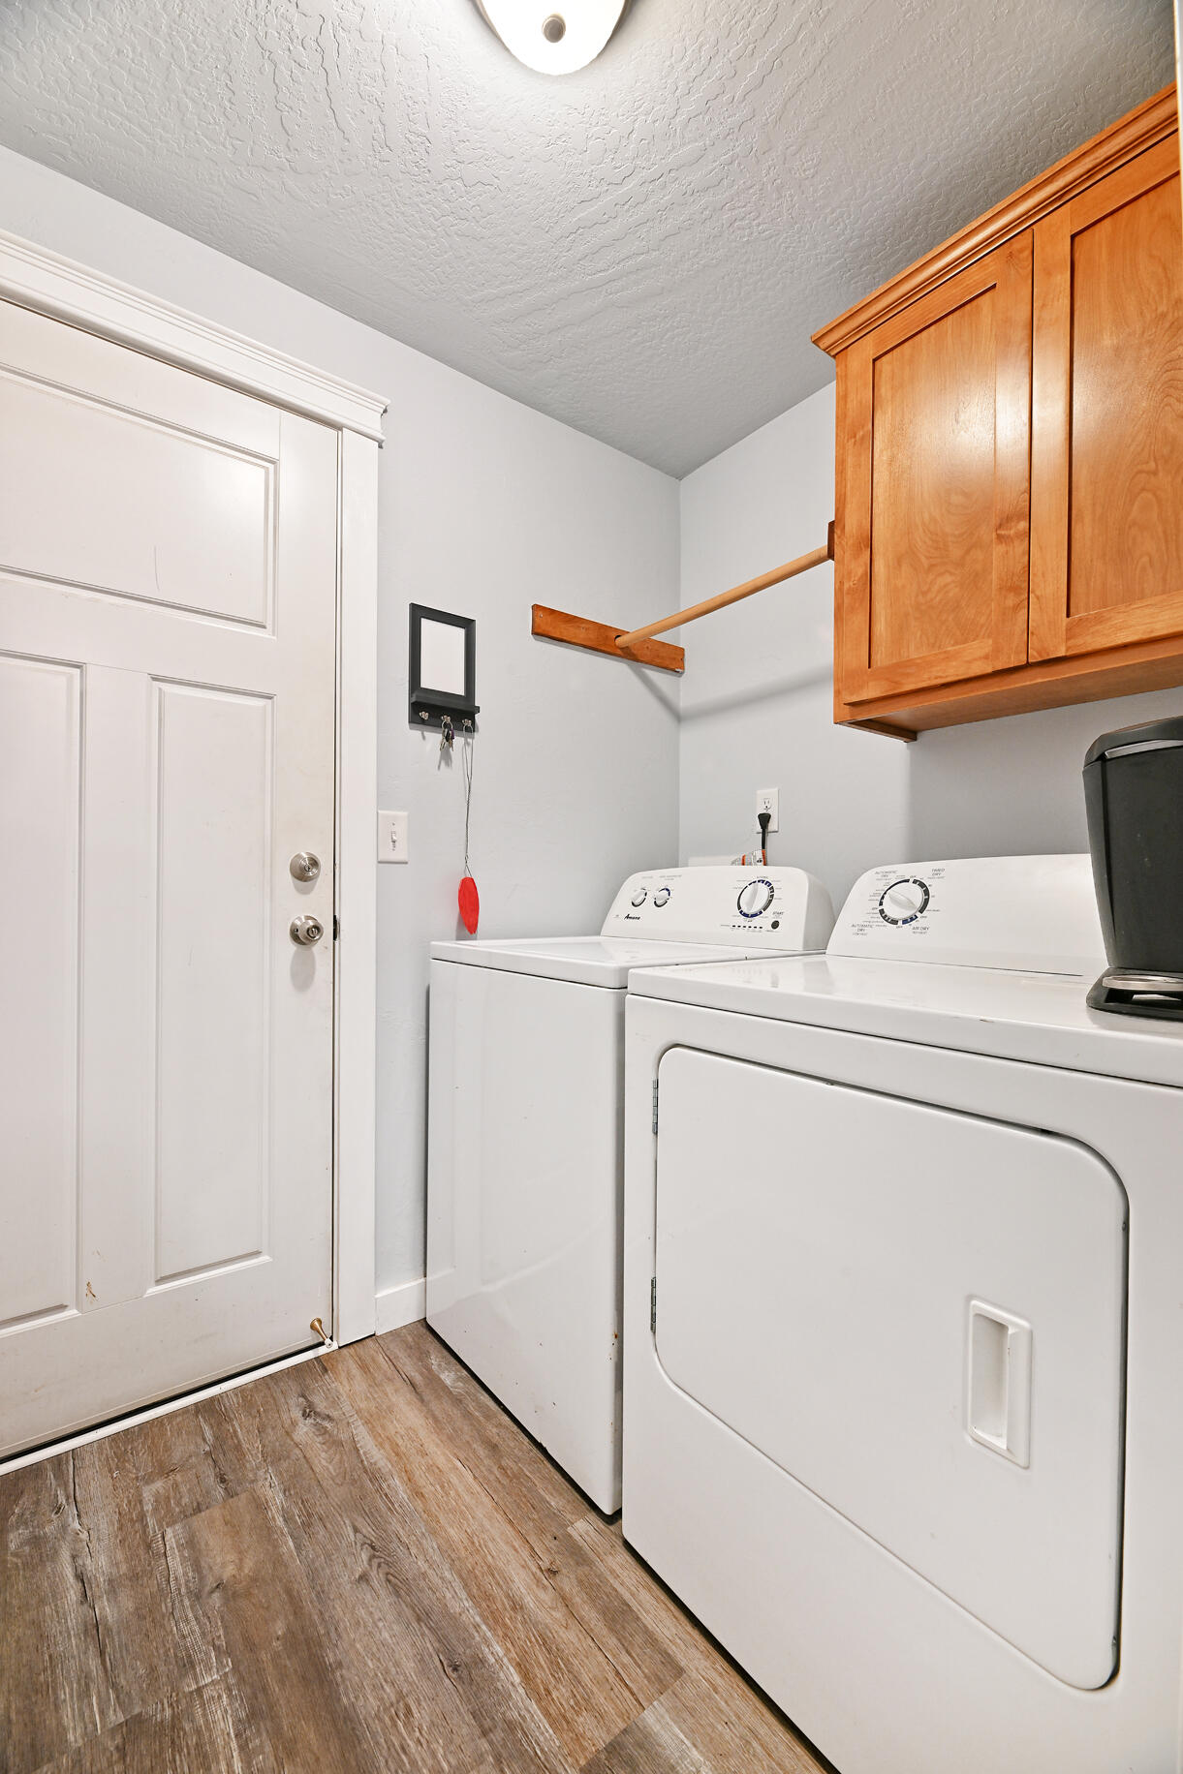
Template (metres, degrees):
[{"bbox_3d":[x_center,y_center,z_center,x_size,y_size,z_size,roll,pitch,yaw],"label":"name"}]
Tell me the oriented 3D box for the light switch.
[{"bbox_3d":[-0.456,-0.117,1.597,0.070,0.115,0.018,0,0,-37],"label":"light switch"}]

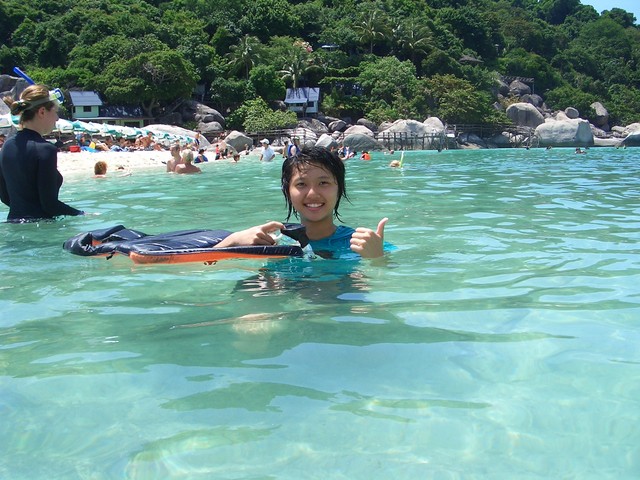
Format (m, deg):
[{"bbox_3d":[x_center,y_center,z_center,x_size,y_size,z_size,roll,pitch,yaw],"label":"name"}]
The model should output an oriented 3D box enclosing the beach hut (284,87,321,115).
[{"bbox_3d":[-2.272,-18.108,84.000,4.600,3.700,4.400,1,8,10],"label":"beach hut"}]

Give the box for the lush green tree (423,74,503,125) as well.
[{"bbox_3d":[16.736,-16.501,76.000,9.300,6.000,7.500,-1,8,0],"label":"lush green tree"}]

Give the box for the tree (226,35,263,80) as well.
[{"bbox_3d":[-11.434,-27.563,98.000,5.450,7.120,5.600,-1,8,0],"label":"tree"}]

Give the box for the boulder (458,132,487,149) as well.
[{"bbox_3d":[18.853,-12.301,80.000,3.460,1.980,2.770,2,8,13],"label":"boulder"}]

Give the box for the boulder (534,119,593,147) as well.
[{"bbox_3d":[30.165,-13.228,80.000,7.540,3.590,5.660,3,9,20],"label":"boulder"}]

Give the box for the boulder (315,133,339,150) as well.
[{"bbox_3d":[0.643,-9.692,64.000,2.370,1.880,2.020,0,8,1],"label":"boulder"}]

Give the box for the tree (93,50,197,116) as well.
[{"bbox_3d":[-22.239,-19.832,82.000,13.180,8.360,11.000,-1,8,0],"label":"tree"}]

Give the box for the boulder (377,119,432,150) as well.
[{"bbox_3d":[9.663,-12.065,74.000,6.400,3.660,5.000,-1,8,0],"label":"boulder"}]

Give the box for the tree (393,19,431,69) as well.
[{"bbox_3d":[15.438,-32.462,108.000,6.680,8.850,6.500,-1,8,0],"label":"tree"}]

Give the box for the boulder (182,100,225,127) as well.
[{"bbox_3d":[-12.242,-13.293,68.000,4.300,2.700,3.400,-1,8,0],"label":"boulder"}]

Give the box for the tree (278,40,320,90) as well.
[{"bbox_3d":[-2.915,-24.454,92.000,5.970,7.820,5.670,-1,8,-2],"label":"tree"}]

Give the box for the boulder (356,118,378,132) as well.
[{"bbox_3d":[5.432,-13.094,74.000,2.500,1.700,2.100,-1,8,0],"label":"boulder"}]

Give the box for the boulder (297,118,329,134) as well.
[{"bbox_3d":[-0.763,-13.272,76.000,3.520,2.000,2.820,0,8,-1],"label":"boulder"}]

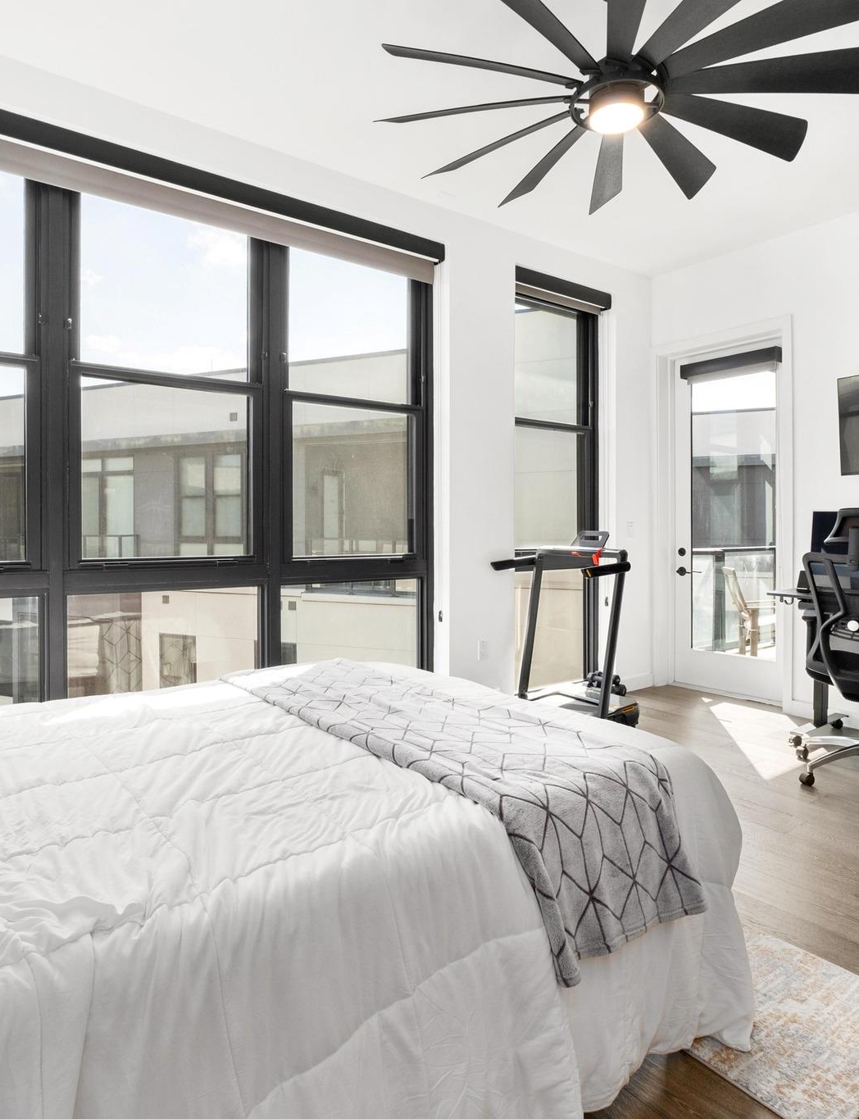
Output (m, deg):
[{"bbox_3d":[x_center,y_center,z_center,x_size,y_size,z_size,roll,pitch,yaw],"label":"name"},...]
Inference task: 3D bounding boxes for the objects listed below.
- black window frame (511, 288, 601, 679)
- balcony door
[{"bbox_3d":[0.838,-0.456,4.900,0.969,2.713,0.122,-1,2,-37],"label":"black window frame"},{"bbox_3d":[2.113,-0.277,5.002,0.071,2.489,0.867,-1,2,-38],"label":"balcony door"}]

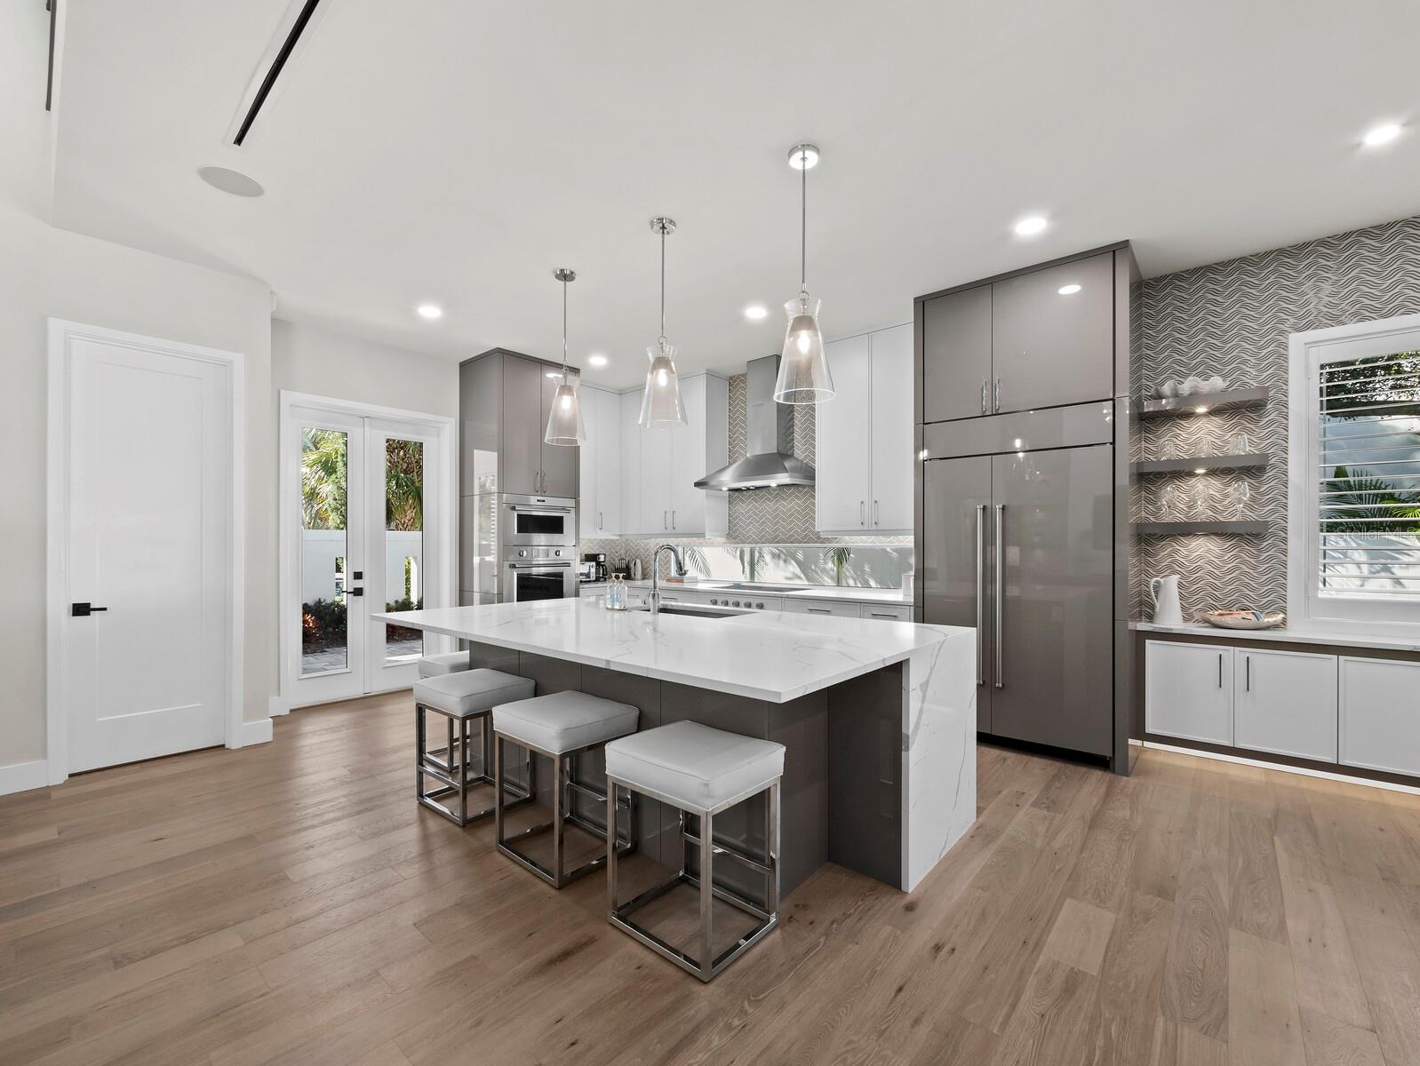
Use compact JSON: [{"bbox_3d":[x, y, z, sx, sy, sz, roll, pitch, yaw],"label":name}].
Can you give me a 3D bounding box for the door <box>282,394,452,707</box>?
[{"bbox_3d":[-2.928,0.144,5.058,0.110,2.500,1.410,0,-1,40],"label":"door"}]

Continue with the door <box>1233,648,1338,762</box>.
[{"bbox_3d":[3.110,0.923,3.107,0.400,0.565,0.025,0,-1,40],"label":"door"}]

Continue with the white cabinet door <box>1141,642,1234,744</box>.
[{"bbox_3d":[2.826,0.937,3.398,0.400,0.565,0.025,-1,-1,41],"label":"white cabinet door"}]

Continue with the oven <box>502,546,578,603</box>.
[{"bbox_3d":[-1.775,0.476,5.504,0.580,0.720,0.775,-1,-1,41],"label":"oven"}]

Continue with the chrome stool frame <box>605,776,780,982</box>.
[{"bbox_3d":[-0.059,1.109,2.031,0.455,0.518,0.383,0,-1,40],"label":"chrome stool frame"}]

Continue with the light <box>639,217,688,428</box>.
[{"bbox_3d":[-0.245,-1.112,3.041,0.262,1.063,0.262,0,0,0],"label":"light"}]

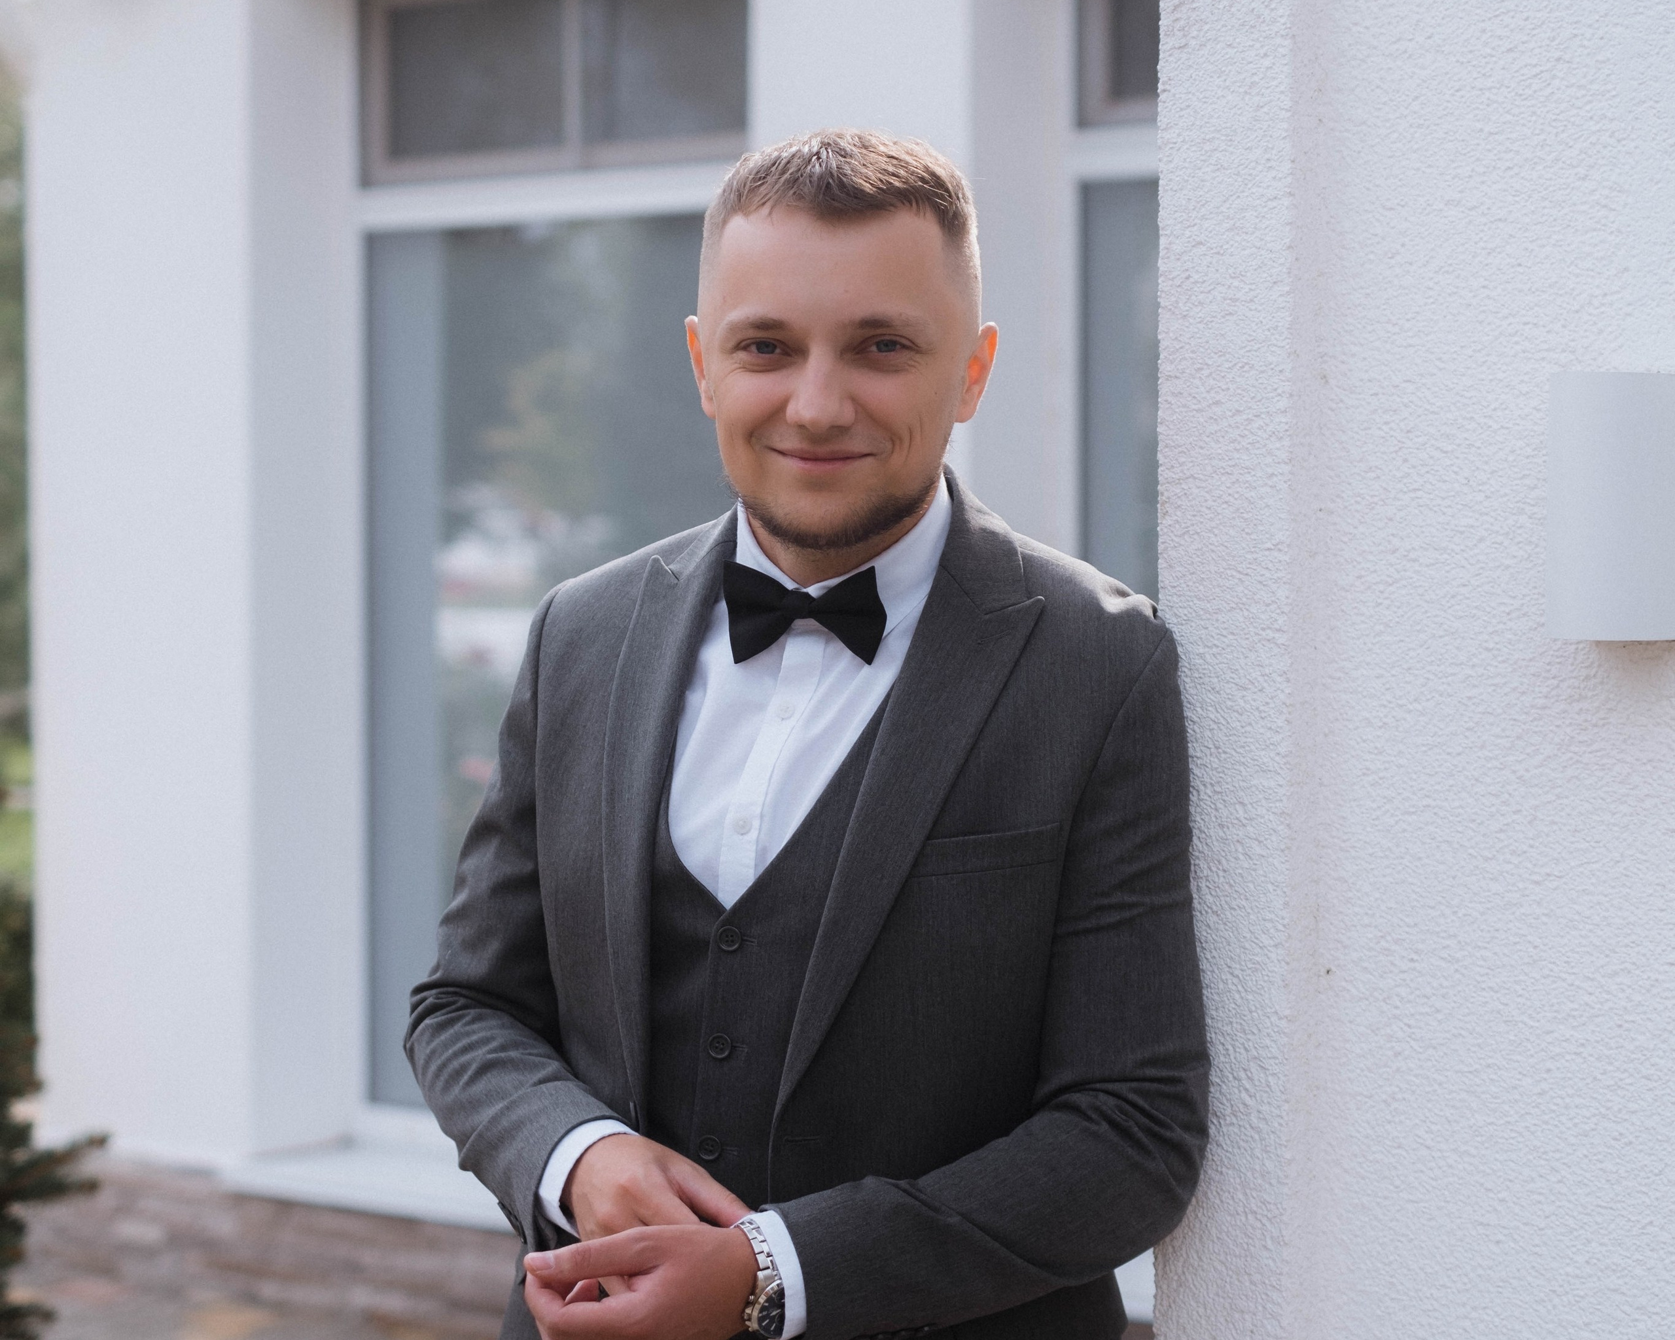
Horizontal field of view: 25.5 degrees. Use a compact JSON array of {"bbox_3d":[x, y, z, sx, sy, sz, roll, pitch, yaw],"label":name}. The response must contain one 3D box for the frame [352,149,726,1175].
[{"bbox_3d":[-0.475,-0.002,7.335,1.265,1.968,0.100,1,2,37],"label":"frame"}]

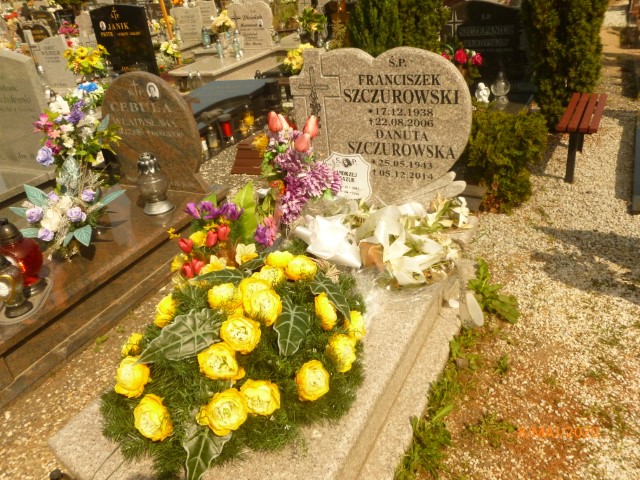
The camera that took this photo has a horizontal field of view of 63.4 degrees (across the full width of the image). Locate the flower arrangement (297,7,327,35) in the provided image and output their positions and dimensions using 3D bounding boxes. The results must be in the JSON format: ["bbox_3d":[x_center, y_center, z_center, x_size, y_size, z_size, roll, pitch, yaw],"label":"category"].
[{"bbox_3d":[-0.113,-2.925,6.900,0.380,0.340,0.360,9,33,28],"label":"flower arrangement"}]

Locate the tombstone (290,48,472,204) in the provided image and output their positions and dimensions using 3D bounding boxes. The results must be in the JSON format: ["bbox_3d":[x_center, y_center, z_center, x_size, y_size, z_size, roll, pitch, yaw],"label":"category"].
[{"bbox_3d":[0.257,-0.457,2.226,0.800,0.715,0.100,9,28,28],"label":"tombstone"}]

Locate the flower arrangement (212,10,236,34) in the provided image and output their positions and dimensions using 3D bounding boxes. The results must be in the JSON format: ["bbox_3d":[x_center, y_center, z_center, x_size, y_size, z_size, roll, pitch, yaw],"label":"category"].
[{"bbox_3d":[-1.363,-3.105,7.390,0.330,0.310,0.330,8,33,28],"label":"flower arrangement"}]

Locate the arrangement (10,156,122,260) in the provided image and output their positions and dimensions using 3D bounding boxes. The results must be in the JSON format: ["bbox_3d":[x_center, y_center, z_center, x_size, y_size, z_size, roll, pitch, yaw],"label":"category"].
[{"bbox_3d":[-1.146,-0.142,2.340,0.420,0.350,0.330,9,33,28],"label":"arrangement"}]

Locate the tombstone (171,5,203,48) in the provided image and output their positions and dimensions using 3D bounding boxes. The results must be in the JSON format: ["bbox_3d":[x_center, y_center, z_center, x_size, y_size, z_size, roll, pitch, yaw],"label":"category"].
[{"bbox_3d":[-2.064,-3.270,8.004,0.540,0.610,0.100,8,33,28],"label":"tombstone"}]

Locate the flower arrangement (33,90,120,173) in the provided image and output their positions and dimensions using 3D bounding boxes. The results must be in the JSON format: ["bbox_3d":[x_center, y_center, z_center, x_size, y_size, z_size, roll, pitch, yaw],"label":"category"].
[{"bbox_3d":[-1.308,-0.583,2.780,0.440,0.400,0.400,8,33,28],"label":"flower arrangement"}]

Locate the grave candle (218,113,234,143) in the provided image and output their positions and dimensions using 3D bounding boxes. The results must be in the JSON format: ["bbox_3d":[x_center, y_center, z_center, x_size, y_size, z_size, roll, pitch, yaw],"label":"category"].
[{"bbox_3d":[-0.710,-0.858,3.950,0.090,0.215,0.090,9,33,28],"label":"grave candle"}]

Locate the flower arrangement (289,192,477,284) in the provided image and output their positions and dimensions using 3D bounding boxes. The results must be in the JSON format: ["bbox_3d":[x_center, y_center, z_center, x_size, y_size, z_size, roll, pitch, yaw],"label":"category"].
[{"bbox_3d":[0.287,-0.032,2.321,0.700,0.220,0.500,8,33,28],"label":"flower arrangement"}]

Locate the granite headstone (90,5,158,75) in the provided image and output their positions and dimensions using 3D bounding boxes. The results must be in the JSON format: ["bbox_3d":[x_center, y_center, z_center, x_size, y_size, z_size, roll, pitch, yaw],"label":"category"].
[{"bbox_3d":[-2.188,-2.210,5.793,0.770,0.780,0.090,8,33,28],"label":"granite headstone"}]

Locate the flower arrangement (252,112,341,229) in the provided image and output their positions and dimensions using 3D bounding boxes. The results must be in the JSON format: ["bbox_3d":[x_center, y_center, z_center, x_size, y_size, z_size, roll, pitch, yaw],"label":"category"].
[{"bbox_3d":[-0.094,-0.279,2.080,0.310,0.420,0.250,9,33,28],"label":"flower arrangement"}]

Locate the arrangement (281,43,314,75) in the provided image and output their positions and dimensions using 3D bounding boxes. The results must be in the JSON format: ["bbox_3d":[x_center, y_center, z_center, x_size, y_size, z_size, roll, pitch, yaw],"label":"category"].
[{"bbox_3d":[-0.208,-1.681,4.795,0.310,0.300,0.300,8,33,28],"label":"arrangement"}]

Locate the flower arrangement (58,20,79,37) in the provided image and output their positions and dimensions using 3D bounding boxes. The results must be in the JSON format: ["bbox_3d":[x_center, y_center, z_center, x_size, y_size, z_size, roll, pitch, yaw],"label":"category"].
[{"bbox_3d":[-4.469,-3.759,9.200,0.330,0.270,0.290,9,33,28],"label":"flower arrangement"}]

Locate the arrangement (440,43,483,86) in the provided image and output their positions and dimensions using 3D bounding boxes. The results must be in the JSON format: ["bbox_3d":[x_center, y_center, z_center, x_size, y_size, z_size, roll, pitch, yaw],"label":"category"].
[{"bbox_3d":[1.017,-1.247,3.720,0.290,0.320,0.250,9,33,28],"label":"arrangement"}]

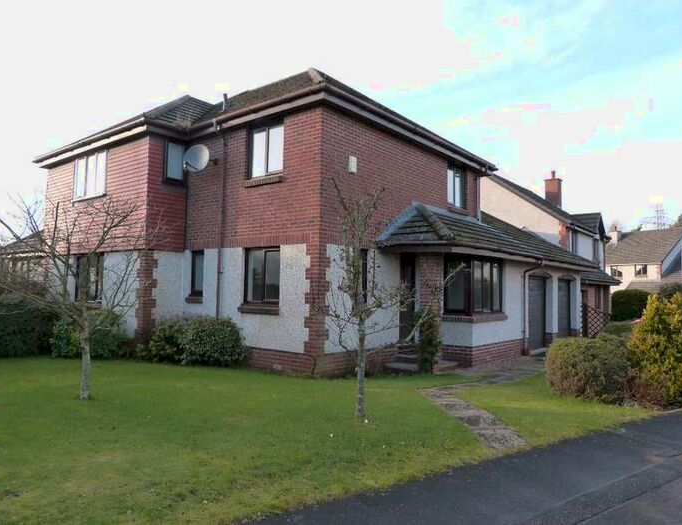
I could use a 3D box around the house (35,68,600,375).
[{"bbox_3d":[0.051,-1.475,16.365,12.100,7.870,13.850,-1,-4,40],"label":"house"}]

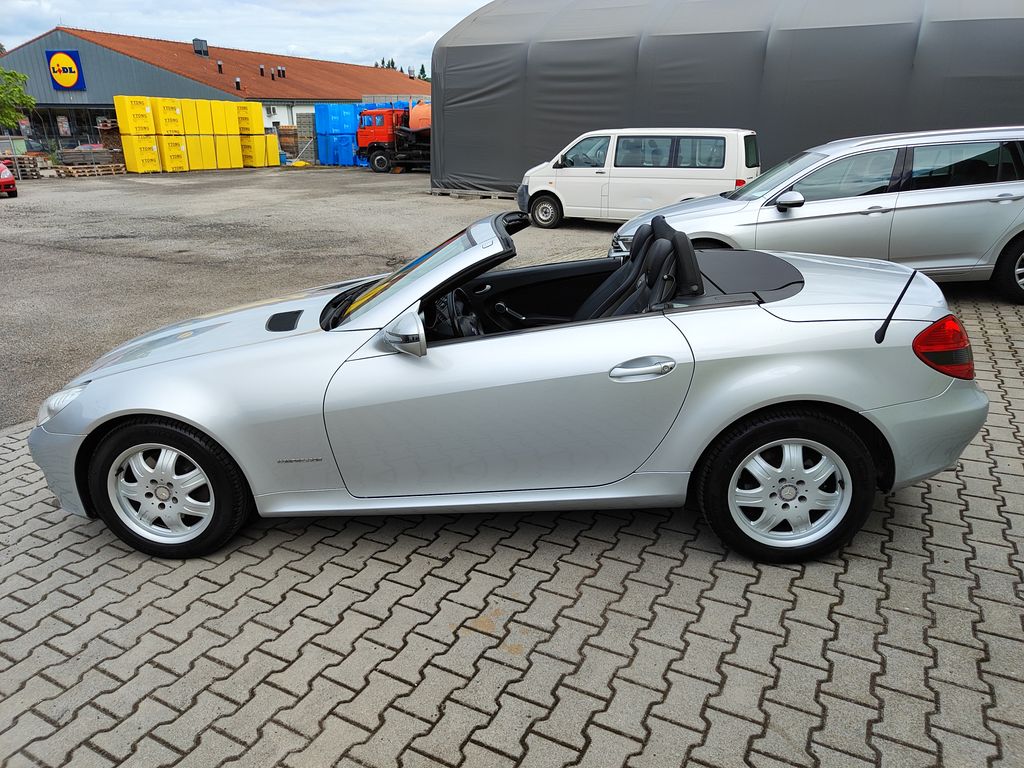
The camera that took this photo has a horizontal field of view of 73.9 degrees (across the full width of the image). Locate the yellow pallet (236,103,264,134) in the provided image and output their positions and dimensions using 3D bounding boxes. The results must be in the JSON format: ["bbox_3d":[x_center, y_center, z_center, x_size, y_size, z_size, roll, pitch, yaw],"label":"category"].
[{"bbox_3d":[-14.120,-14.234,36.637,1.150,1.600,0.800,9,22,26],"label":"yellow pallet"}]

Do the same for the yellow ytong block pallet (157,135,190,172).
[{"bbox_3d":[-16.672,-11.278,33.273,0.782,1.639,1.186,11,23,26],"label":"yellow ytong block pallet"}]

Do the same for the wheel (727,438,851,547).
[{"bbox_3d":[1.029,0.375,2.591,0.442,0.442,0.190,-1,19,5],"label":"wheel"}]

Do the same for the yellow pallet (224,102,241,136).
[{"bbox_3d":[-15.044,-13.851,35.573,1.150,1.600,0.820,9,22,26],"label":"yellow pallet"}]

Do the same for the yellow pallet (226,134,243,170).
[{"bbox_3d":[-15.044,-12.327,36.121,1.150,1.600,0.820,9,22,26],"label":"yellow pallet"}]

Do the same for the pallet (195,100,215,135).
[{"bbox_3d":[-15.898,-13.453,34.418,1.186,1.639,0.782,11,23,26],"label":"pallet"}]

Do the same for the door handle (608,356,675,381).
[{"bbox_3d":[0.458,-0.052,2.399,0.250,0.090,0.065,-1,19,5],"label":"door handle"}]

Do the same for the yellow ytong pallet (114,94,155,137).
[{"bbox_3d":[-17.090,-12.160,30.870,0.780,1.600,1.200,9,22,26],"label":"yellow ytong pallet"}]

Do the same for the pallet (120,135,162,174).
[{"bbox_3d":[-17.090,-10.635,31.418,0.780,1.600,1.200,9,22,26],"label":"pallet"}]

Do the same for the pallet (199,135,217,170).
[{"bbox_3d":[-15.812,-11.822,34.718,1.150,1.600,0.820,9,22,26],"label":"pallet"}]

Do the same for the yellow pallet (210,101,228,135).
[{"bbox_3d":[-15.470,-13.729,35.165,1.186,1.639,0.782,11,23,26],"label":"yellow pallet"}]

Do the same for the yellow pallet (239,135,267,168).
[{"bbox_3d":[-14.429,-12.878,37.584,1.186,1.639,0.782,11,23,26],"label":"yellow pallet"}]

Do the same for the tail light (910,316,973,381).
[{"bbox_3d":[1.563,-0.136,2.478,0.330,0.265,0.290,-1,19,5],"label":"tail light"}]

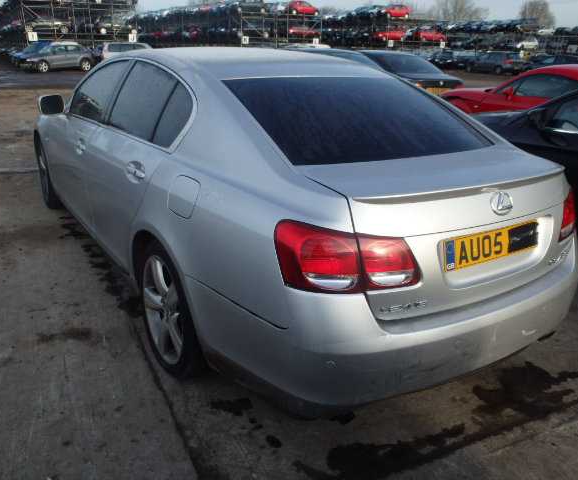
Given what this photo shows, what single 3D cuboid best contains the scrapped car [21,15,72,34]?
[{"bbox_3d":[-19.081,-16.921,40.650,3.900,1.400,1.740,-10,23,-26],"label":"scrapped car"}]

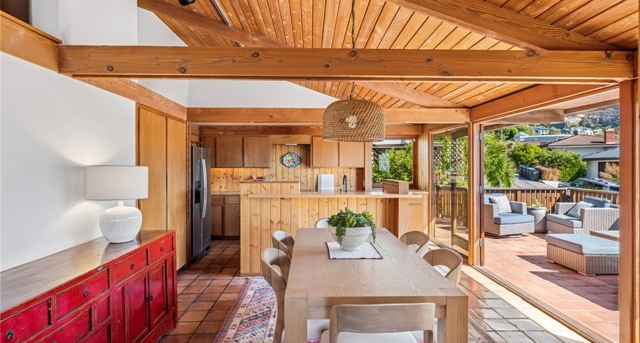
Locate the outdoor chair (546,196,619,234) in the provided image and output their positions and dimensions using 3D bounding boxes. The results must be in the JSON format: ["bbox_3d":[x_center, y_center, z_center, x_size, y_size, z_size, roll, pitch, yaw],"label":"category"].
[{"bbox_3d":[5.255,0.927,6.818,0.900,0.820,0.930,0,1,4],"label":"outdoor chair"}]

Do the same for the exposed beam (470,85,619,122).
[{"bbox_3d":[2.274,-0.797,3.723,0.140,0.185,2.370,0,1,-2],"label":"exposed beam"}]

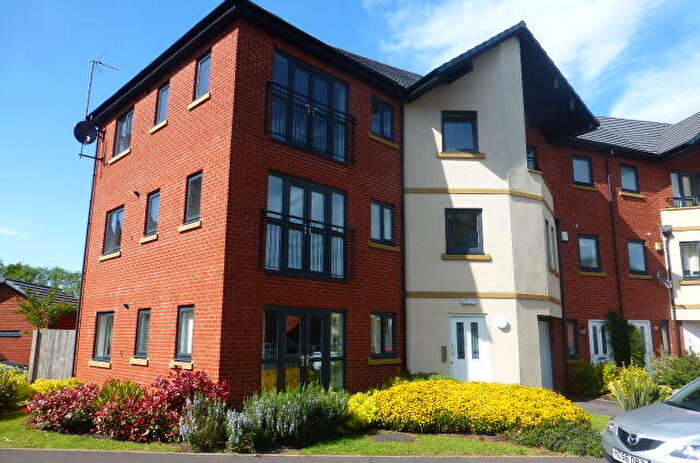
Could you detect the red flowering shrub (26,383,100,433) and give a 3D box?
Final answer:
[{"bbox_3d":[-4.989,3.071,8.542,1.150,0.720,0.900,0,-11,0],"label":"red flowering shrub"}]

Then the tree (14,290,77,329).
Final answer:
[{"bbox_3d":[-10.985,3.616,17.343,2.050,3.000,2.000,7,-13,-31],"label":"tree"}]

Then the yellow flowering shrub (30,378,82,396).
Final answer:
[{"bbox_3d":[-6.073,3.363,10.009,1.100,0.700,0.950,0,-11,0],"label":"yellow flowering shrub"}]

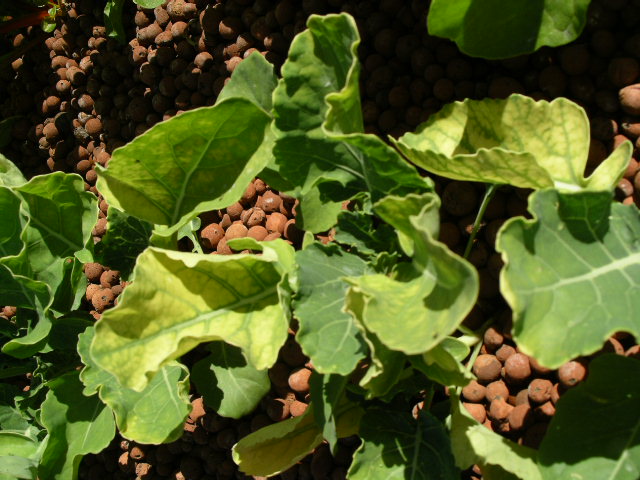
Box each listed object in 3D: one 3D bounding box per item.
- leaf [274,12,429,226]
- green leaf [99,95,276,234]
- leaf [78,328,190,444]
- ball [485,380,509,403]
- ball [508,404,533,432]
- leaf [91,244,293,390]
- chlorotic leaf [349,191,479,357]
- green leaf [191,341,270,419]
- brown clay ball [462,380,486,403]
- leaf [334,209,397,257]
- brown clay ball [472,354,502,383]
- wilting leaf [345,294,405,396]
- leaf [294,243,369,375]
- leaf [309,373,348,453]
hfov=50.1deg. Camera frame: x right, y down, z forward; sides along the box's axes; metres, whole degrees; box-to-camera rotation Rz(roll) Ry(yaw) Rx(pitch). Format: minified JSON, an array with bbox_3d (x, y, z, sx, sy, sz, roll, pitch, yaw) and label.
[{"bbox_3d":[0.016,-0.066,0.385,0.082,0.040,0.110,-6,101,7],"label":"leaf"},{"bbox_3d":[-0.085,-0.046,0.430,0.098,0.105,0.035,12,35,-9],"label":"green leaf"},{"bbox_3d":[-0.131,0.102,0.488,0.073,0.024,0.075,-21,86,11],"label":"leaf"},{"bbox_3d":[0.100,0.086,0.388,0.013,0.013,0.013,-2,86,31],"label":"ball"},{"bbox_3d":[0.113,0.100,0.385,0.014,0.014,0.014,-2,86,31],"label":"ball"},{"bbox_3d":[-0.075,0.045,0.410,0.115,0.040,0.070,-13,59,-8],"label":"leaf"},{"bbox_3d":[0.052,0.021,0.415,0.076,0.050,0.088,0,58,0],"label":"chlorotic leaf"},{"bbox_3d":[-0.061,0.094,0.475,0.050,0.018,0.058,-18,86,13],"label":"green leaf"},{"bbox_3d":[0.102,0.100,0.452,0.015,0.015,0.015,0,58,0],"label":"brown clay ball"},{"bbox_3d":[0.029,-0.005,0.455,0.039,0.022,0.027,0,58,0],"label":"leaf"},{"bbox_3d":[0.111,0.084,0.450,0.018,0.018,0.018,0,58,0],"label":"brown clay ball"},{"bbox_3d":[0.033,0.060,0.400,0.034,0.026,0.058,0,96,11],"label":"wilting leaf"},{"bbox_3d":[0.009,0.041,0.405,0.048,0.020,0.072,9,92,11],"label":"leaf"},{"bbox_3d":[0.005,0.102,0.405,0.024,0.032,0.038,0,58,0],"label":"leaf"}]

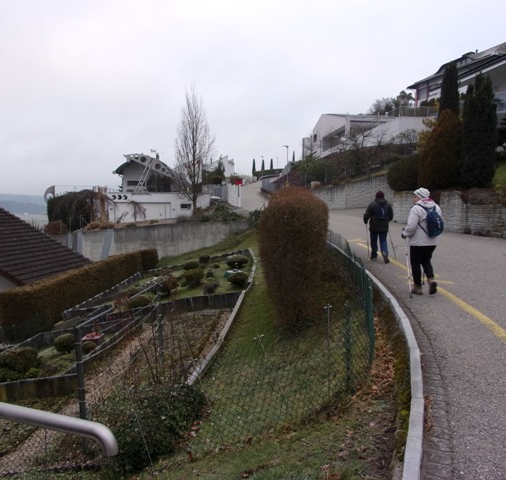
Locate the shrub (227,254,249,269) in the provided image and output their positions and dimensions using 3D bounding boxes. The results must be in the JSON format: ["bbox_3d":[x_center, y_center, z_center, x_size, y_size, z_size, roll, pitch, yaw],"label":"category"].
[{"bbox_3d":[-0.520,0.738,15.500,0.800,0.440,0.750,1,4,0],"label":"shrub"}]

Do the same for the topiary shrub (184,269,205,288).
[{"bbox_3d":[-1.789,1.158,13.900,0.610,0.600,0.610,0,5,0],"label":"topiary shrub"}]

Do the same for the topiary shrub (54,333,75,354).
[{"bbox_3d":[-3.823,2.105,9.400,0.460,0.450,0.460,0,5,0],"label":"topiary shrub"}]

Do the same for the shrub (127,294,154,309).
[{"bbox_3d":[-2.848,1.569,11.700,0.670,0.380,0.620,0,5,0],"label":"shrub"}]

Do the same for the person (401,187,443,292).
[{"bbox_3d":[2.685,0.016,7.300,0.520,1.711,0.580,0,4,-15],"label":"person"}]

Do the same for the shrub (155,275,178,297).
[{"bbox_3d":[-2.283,1.208,12.200,0.570,0.558,0.550,1,4,0],"label":"shrub"}]

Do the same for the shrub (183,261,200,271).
[{"bbox_3d":[-2.147,0.911,16.200,0.570,0.361,0.520,1,4,0],"label":"shrub"}]

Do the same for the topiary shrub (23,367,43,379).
[{"bbox_3d":[-3.946,2.393,8.300,0.340,0.214,0.320,1,4,0],"label":"topiary shrub"}]

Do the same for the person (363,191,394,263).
[{"bbox_3d":[3.095,-0.333,11.400,0.720,1.760,0.500,0,5,0],"label":"person"}]

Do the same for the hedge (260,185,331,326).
[{"bbox_3d":[0.719,0.293,8.200,1.280,2.500,1.400,0,5,0],"label":"hedge"}]

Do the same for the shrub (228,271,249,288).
[{"bbox_3d":[-0.430,1.171,13.700,0.660,0.540,0.660,0,5,0],"label":"shrub"}]

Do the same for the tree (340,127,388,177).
[{"bbox_3d":[6.694,-5.361,28.000,3.000,2.995,2.800,1,4,0],"label":"tree"}]

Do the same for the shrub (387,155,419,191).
[{"bbox_3d":[7.024,-3.140,21.500,1.600,1.661,1.500,1,4,0],"label":"shrub"}]

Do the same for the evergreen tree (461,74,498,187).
[{"bbox_3d":[8.723,-4.198,17.800,1.400,4.289,1.400,1,4,0],"label":"evergreen tree"}]

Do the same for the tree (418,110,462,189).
[{"bbox_3d":[9.886,-4.797,24.500,2.300,4.200,2.300,0,5,0],"label":"tree"}]

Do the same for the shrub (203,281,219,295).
[{"bbox_3d":[-1.167,1.336,13.000,0.450,0.410,0.430,0,5,0],"label":"shrub"}]

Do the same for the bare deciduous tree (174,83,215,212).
[{"bbox_3d":[-5.442,-8.373,43.000,3.900,11.680,3.800,1,4,0],"label":"bare deciduous tree"}]

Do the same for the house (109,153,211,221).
[{"bbox_3d":[-10.207,-5.793,51.000,10.800,7.500,9.000,-1,5,-10],"label":"house"}]

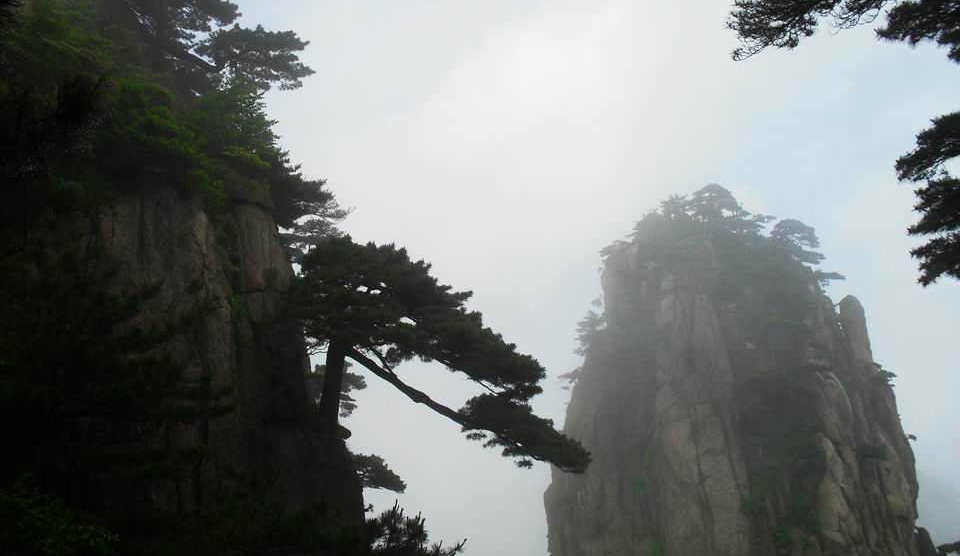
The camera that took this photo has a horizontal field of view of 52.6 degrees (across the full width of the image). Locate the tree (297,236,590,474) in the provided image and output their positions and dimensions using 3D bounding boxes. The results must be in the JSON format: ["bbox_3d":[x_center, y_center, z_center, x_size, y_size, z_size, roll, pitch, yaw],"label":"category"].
[{"bbox_3d":[-0.715,1.498,19.000,5.700,4.500,3.600,0,-5,0],"label":"tree"}]

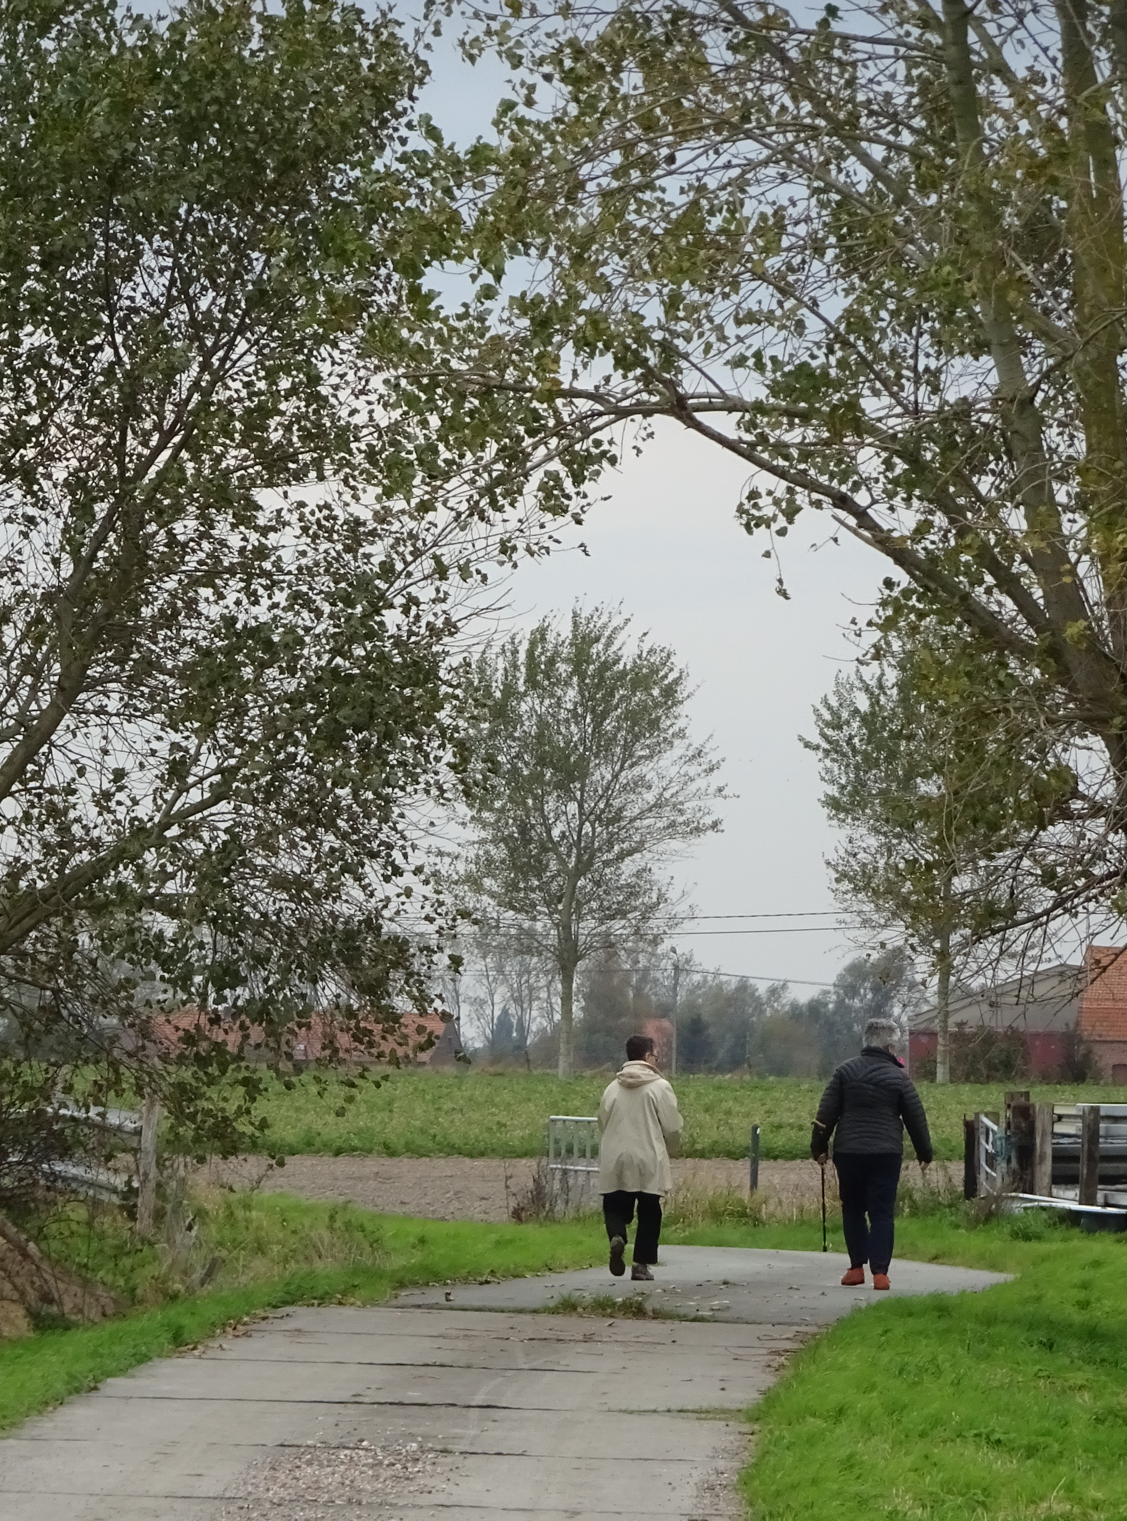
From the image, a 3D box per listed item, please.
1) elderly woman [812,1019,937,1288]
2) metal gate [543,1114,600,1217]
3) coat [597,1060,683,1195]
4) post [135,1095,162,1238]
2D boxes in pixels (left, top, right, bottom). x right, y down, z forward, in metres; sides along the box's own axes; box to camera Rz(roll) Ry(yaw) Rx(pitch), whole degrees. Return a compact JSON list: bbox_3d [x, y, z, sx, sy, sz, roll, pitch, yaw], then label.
[{"bbox_3d":[1.898,2.416,83.500,0.730,1.650,0.450,0,-1,7],"label":"elderly woman"},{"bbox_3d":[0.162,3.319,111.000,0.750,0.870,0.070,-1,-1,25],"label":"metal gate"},{"bbox_3d":[0.486,2.321,86.000,0.550,0.870,0.380,0,-1,11],"label":"coat"},{"bbox_3d":[-3.237,3.157,106.000,0.140,1.140,0.140,0,-1,0],"label":"post"}]

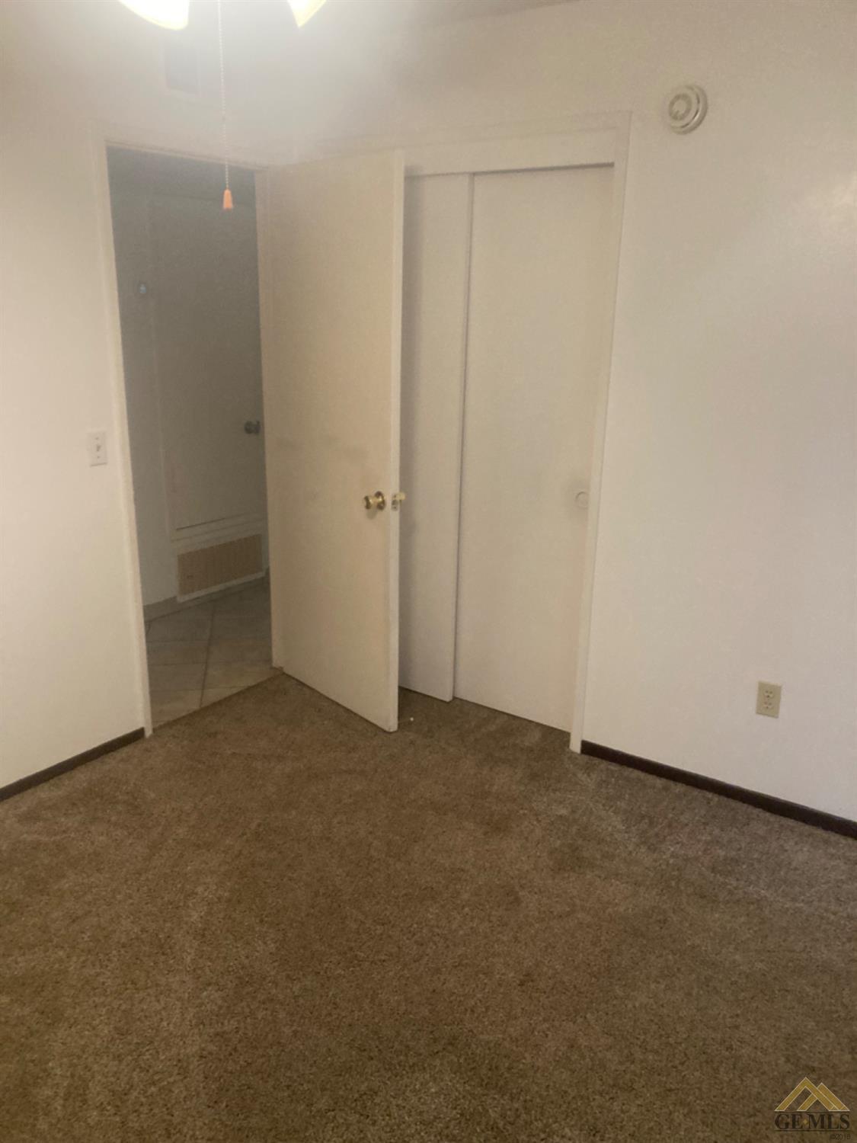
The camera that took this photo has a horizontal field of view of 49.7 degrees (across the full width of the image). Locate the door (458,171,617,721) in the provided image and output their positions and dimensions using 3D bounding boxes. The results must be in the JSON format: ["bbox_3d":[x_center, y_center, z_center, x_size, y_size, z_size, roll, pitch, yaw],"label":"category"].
[{"bbox_3d":[0.382,-0.407,3.469,0.625,2.055,0.036,12,20,33],"label":"door"}]

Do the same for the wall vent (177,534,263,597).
[{"bbox_3d":[-1.136,-0.037,5.120,0.020,0.235,0.610,12,20,33],"label":"wall vent"}]

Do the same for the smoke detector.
[{"bbox_3d":[0.757,-1.367,2.734,0.130,0.130,0.042,12,20,33],"label":"smoke detector"}]

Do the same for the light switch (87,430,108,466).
[{"bbox_3d":[-1.116,-0.415,3.122,0.012,0.115,0.071,12,20,33],"label":"light switch"}]

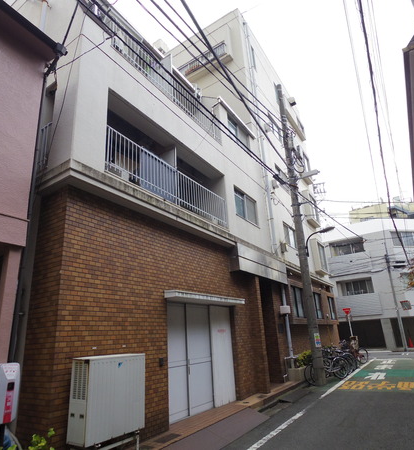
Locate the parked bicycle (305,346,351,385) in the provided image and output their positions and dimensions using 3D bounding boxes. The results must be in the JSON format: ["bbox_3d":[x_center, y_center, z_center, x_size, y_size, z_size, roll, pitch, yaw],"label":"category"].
[{"bbox_3d":[3.934,4.576,10.314,1.750,1.060,0.580,4,-20,-18],"label":"parked bicycle"}]

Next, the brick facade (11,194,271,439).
[{"bbox_3d":[-0.571,2.037,6.744,1.150,3.850,6.100,-14,-22,30],"label":"brick facade"}]

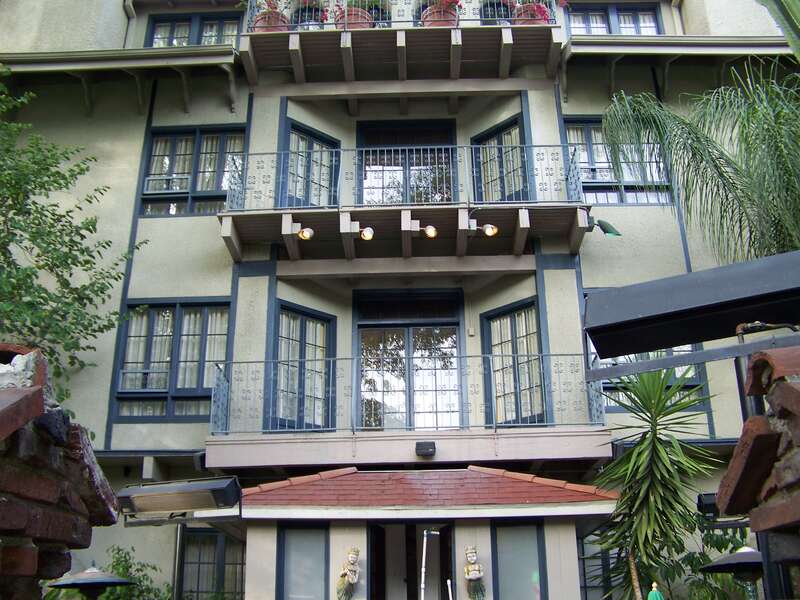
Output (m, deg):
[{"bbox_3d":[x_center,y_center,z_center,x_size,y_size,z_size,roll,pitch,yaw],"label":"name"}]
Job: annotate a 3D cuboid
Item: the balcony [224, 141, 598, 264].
[{"bbox_3d":[0.065,-1.317,11.350,4.901,1.249,0.832,-1,-22,2],"label":"balcony"}]

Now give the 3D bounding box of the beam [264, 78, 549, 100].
[{"bbox_3d":[0.093,-3.202,12.601,4.295,0.218,0.208,-1,-22,2],"label":"beam"}]

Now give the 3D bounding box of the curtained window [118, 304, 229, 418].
[{"bbox_3d":[-3.000,0.756,11.050,1.435,1.674,0.135,-1,-22,2],"label":"curtained window"}]

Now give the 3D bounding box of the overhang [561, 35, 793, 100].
[{"bbox_3d":[3.996,-3.449,12.061,3.193,0.624,0.884,-1,-22,2],"label":"overhang"}]

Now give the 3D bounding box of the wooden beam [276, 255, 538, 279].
[{"bbox_3d":[0.082,-0.465,11.471,3.578,0.244,0.208,-1,-22,2],"label":"wooden beam"}]

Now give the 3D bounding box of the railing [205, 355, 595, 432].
[{"bbox_3d":[0.089,1.263,10.284,4.613,0.894,0.790,-1,-22,2],"label":"railing"}]

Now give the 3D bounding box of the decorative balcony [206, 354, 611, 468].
[{"bbox_3d":[0.097,1.445,10.208,4.738,1.288,0.832,-1,-22,2],"label":"decorative balcony"}]

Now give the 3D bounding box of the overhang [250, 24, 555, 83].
[{"bbox_3d":[0.021,-3.600,12.307,4.641,0.295,0.811,-1,-22,2],"label":"overhang"}]

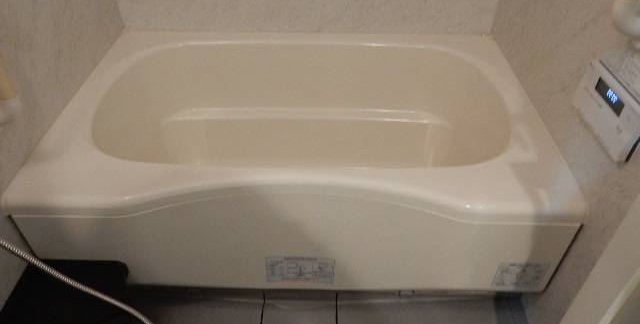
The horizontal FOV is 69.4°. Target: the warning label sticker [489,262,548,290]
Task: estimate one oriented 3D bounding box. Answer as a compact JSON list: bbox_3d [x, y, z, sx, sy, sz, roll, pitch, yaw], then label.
[{"bbox_3d":[0.469,0.271,1.087,0.112,0.102,0.006,1,42,1],"label":"warning label sticker"}]

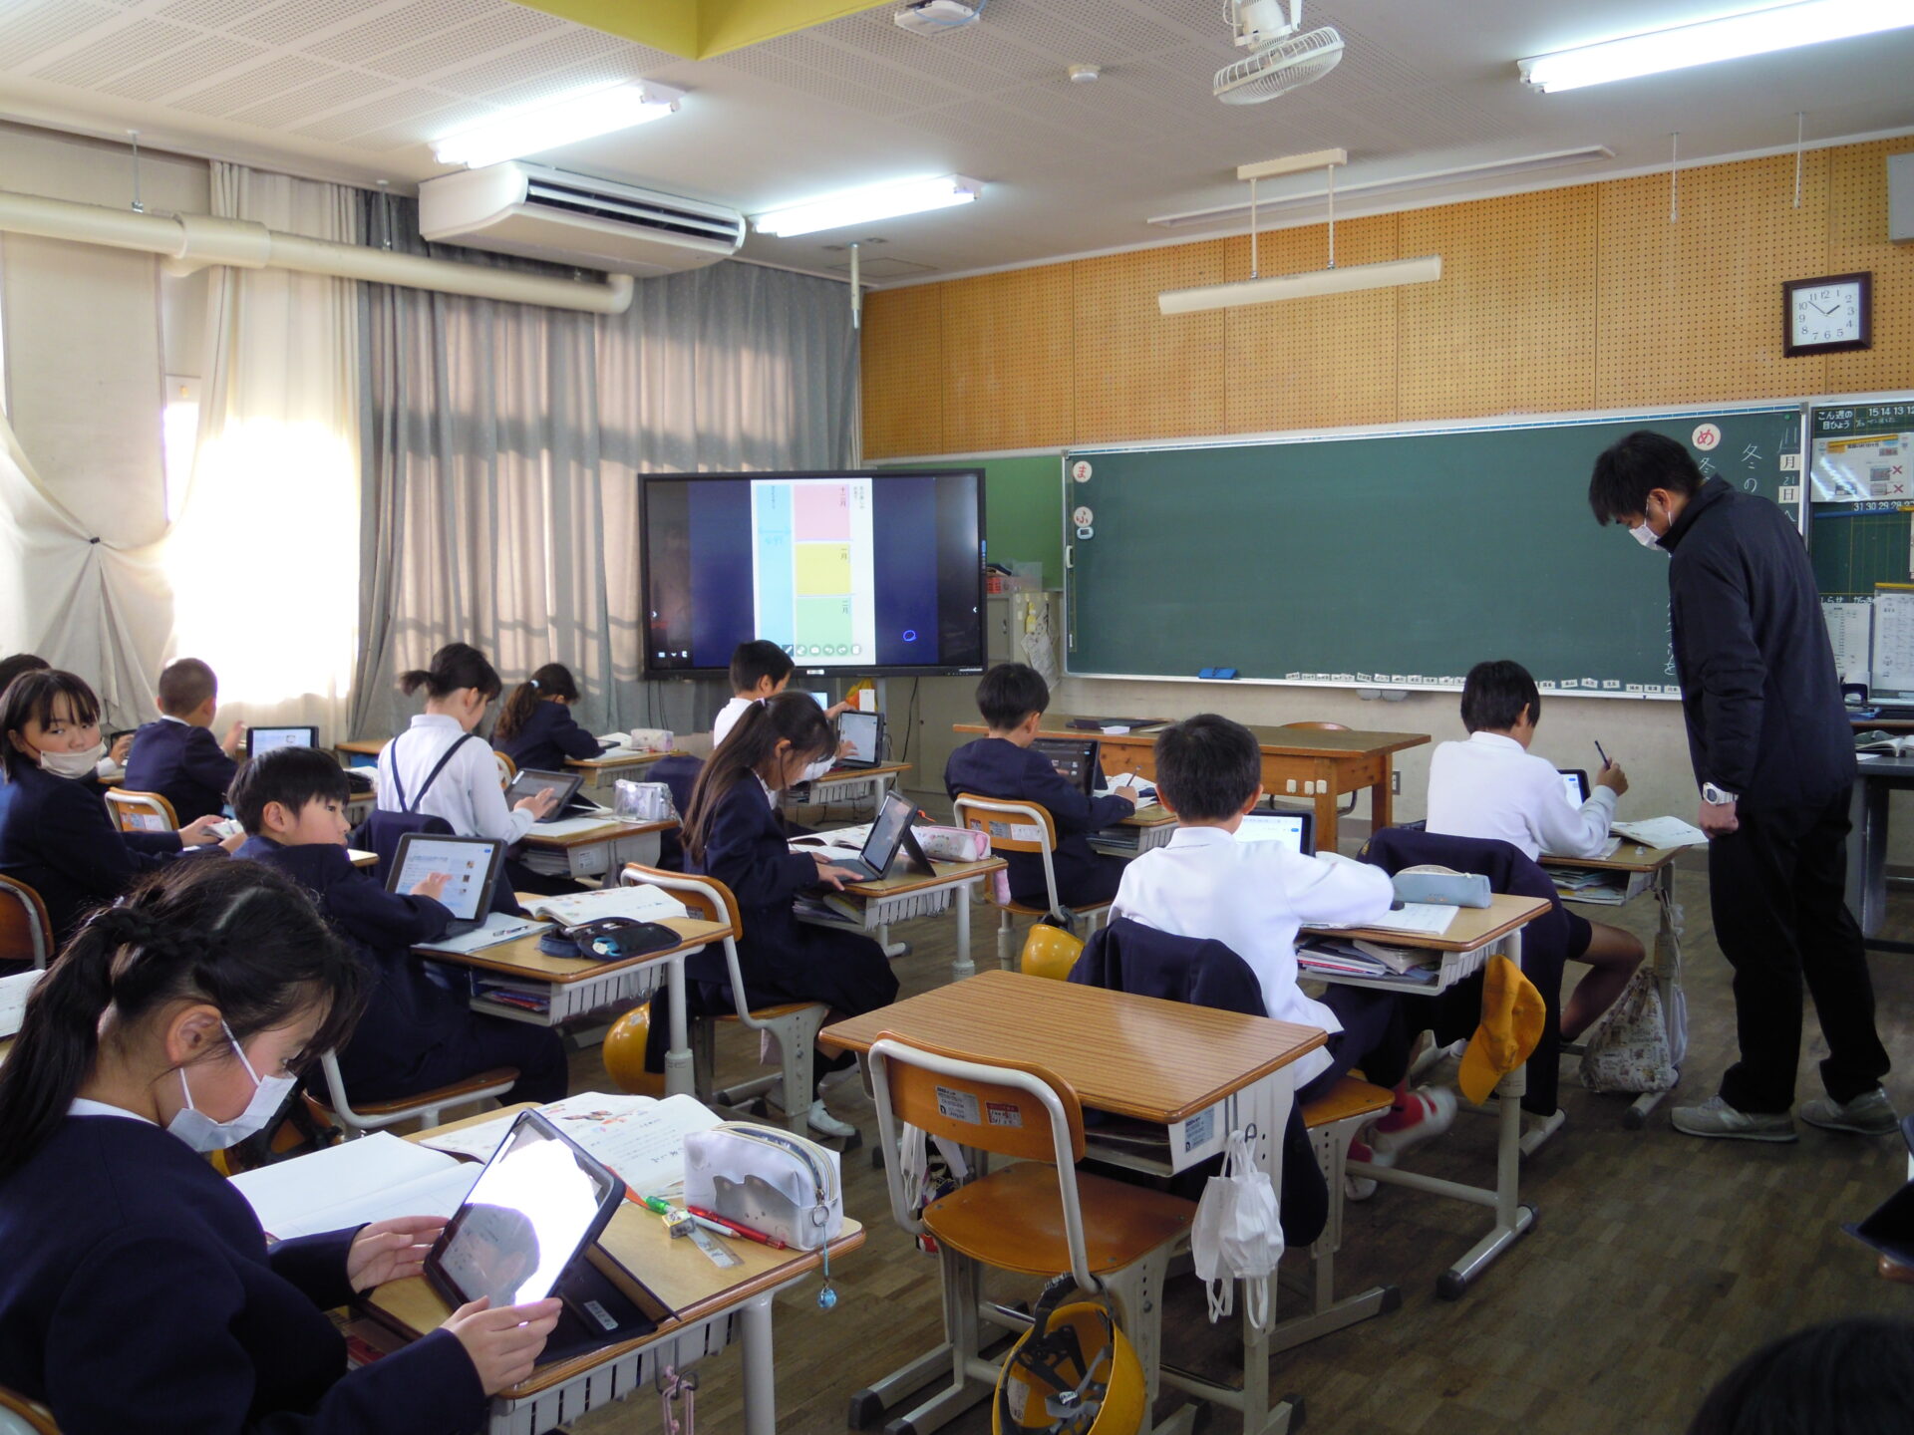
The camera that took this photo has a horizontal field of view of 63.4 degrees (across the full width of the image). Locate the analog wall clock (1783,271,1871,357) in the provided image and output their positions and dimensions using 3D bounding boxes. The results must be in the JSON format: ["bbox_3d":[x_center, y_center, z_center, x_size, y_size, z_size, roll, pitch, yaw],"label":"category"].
[{"bbox_3d":[3.468,-1.601,6.167,0.310,0.300,0.050,4,7,40],"label":"analog wall clock"}]

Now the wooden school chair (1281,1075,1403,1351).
[{"bbox_3d":[0.540,0.744,2.835,0.400,0.710,0.460,4,8,38],"label":"wooden school chair"}]

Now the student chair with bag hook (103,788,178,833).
[{"bbox_3d":[-2.375,0.578,4.953,0.390,0.720,0.460,4,7,39],"label":"student chair with bag hook"}]

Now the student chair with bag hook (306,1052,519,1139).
[{"bbox_3d":[-1.110,0.749,3.000,0.400,0.720,0.460,4,8,38],"label":"student chair with bag hook"}]

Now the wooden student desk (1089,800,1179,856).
[{"bbox_3d":[0.381,0.583,4.650,0.650,0.655,0.450,4,8,38],"label":"wooden student desk"}]

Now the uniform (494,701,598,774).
[{"bbox_3d":[-1.530,0.176,5.732,0.380,0.490,0.420,4,8,38],"label":"uniform"}]

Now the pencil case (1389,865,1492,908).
[{"bbox_3d":[0.986,0.332,3.136,0.210,0.076,0.065,3,7,34],"label":"pencil case"}]

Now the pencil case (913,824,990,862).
[{"bbox_3d":[-0.018,0.310,3.850,0.210,0.075,0.070,3,7,38],"label":"pencil case"}]

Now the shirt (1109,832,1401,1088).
[{"bbox_3d":[0.567,0.429,2.956,0.420,0.460,0.440,4,8,38],"label":"shirt"}]

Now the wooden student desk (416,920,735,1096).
[{"bbox_3d":[-0.825,0.758,3.216,0.650,0.657,0.450,4,7,39],"label":"wooden student desk"}]

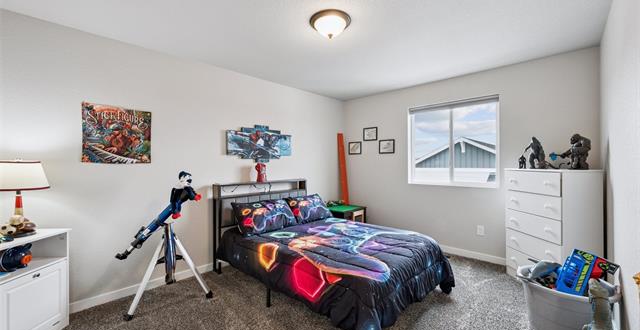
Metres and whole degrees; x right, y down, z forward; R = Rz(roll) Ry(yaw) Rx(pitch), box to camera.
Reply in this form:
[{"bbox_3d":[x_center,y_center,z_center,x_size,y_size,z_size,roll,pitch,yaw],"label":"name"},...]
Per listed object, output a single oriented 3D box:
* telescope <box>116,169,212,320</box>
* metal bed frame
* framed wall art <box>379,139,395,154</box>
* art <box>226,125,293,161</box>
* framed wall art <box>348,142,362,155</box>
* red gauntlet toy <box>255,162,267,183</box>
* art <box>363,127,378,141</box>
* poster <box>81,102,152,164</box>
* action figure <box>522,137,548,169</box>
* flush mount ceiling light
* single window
[{"bbox_3d":[-1.476,0.677,2.351,0.570,1.190,0.700,0,1,45],"label":"telescope"},{"bbox_3d":[-0.042,0.745,2.746,2.020,1.030,1.420,0,1,45],"label":"metal bed frame"},{"bbox_3d":[1.112,-0.296,4.130,0.288,0.240,0.020,0,1,45],"label":"framed wall art"},{"bbox_3d":[-0.793,-0.286,3.458,0.030,0.505,1.020,0,1,45],"label":"art"},{"bbox_3d":[0.652,-0.302,4.584,0.288,0.237,0.020,0,1,45],"label":"framed wall art"},{"bbox_3d":[-0.778,0.105,3.275,0.105,0.267,0.120,0,0,45],"label":"red gauntlet toy"},{"bbox_3d":[0.882,-0.535,4.354,0.286,0.240,0.020,0,1,45],"label":"art"},{"bbox_3d":[-1.893,-0.280,2.351,0.020,0.525,0.515,0,1,45],"label":"poster"},{"bbox_3d":[2.264,-0.109,2.599,0.180,0.320,0.150,0,1,28],"label":"action figure"},{"bbox_3d":[0.095,-1.114,2.044,0.335,0.136,0.335,0,0,0],"label":"flush mount ceiling light"},{"bbox_3d":[1.819,-0.291,3.488,1.160,1.170,0.100,0,1,45],"label":"single window"}]

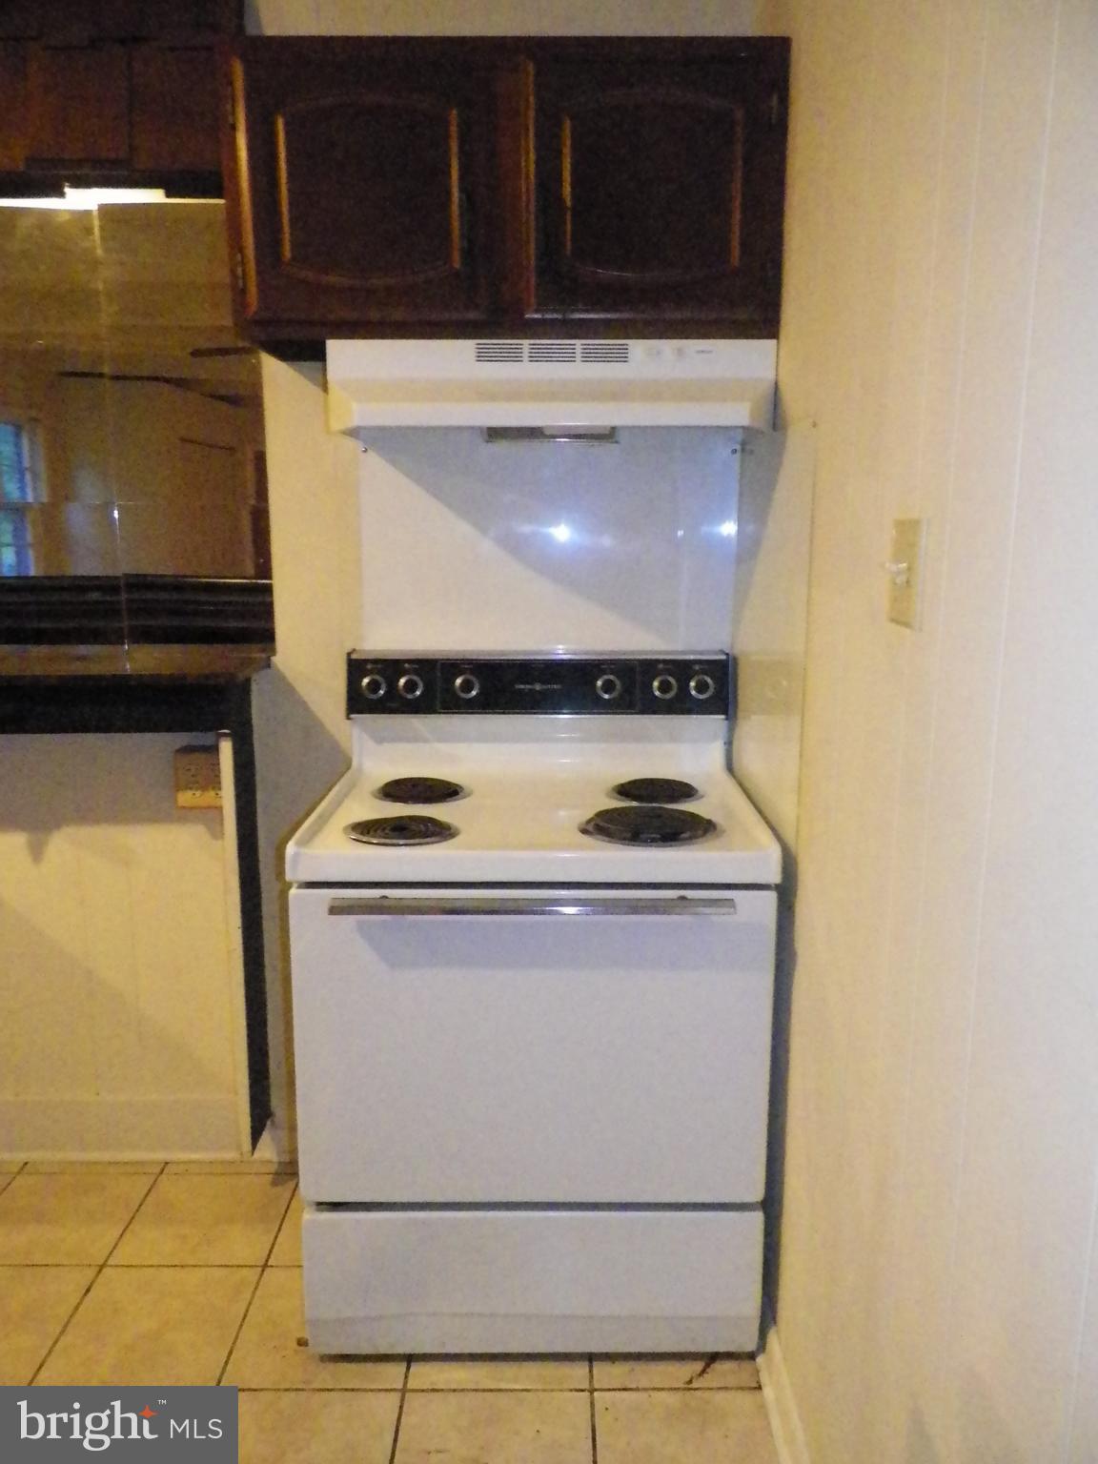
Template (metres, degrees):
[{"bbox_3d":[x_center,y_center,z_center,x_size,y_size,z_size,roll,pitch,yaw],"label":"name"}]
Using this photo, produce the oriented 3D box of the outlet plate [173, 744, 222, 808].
[{"bbox_3d":[-0.710,0.094,2.204,0.115,0.118,0.052,0,10,0],"label":"outlet plate"}]

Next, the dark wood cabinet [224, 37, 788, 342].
[{"bbox_3d":[-0.068,-0.918,1.897,0.914,0.464,0.331,0,10,0],"label":"dark wood cabinet"}]

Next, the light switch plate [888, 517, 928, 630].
[{"bbox_3d":[0.376,-0.169,1.125,0.018,0.116,0.077,0,10,0],"label":"light switch plate"}]

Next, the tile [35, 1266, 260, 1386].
[{"bbox_3d":[-0.696,1.050,1.869,0.303,0.010,0.303,0,10,0],"label":"tile"}]

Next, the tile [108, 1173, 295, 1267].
[{"bbox_3d":[-0.697,0.999,2.171,0.303,0.010,0.303,0,10,0],"label":"tile"}]

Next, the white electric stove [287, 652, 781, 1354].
[{"bbox_3d":[-0.025,0.450,1.951,0.762,1.147,0.645,0,10,0],"label":"white electric stove"}]

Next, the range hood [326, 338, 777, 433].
[{"bbox_3d":[0.005,-0.604,1.898,0.760,0.150,0.433,0,10,0],"label":"range hood"}]

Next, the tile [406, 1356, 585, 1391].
[{"bbox_3d":[-0.083,1.050,1.872,0.303,0.010,0.303,0,10,0],"label":"tile"}]

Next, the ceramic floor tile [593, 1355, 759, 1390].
[{"bbox_3d":[0.223,1.050,1.874,0.303,0.010,0.303,0,10,0],"label":"ceramic floor tile"}]

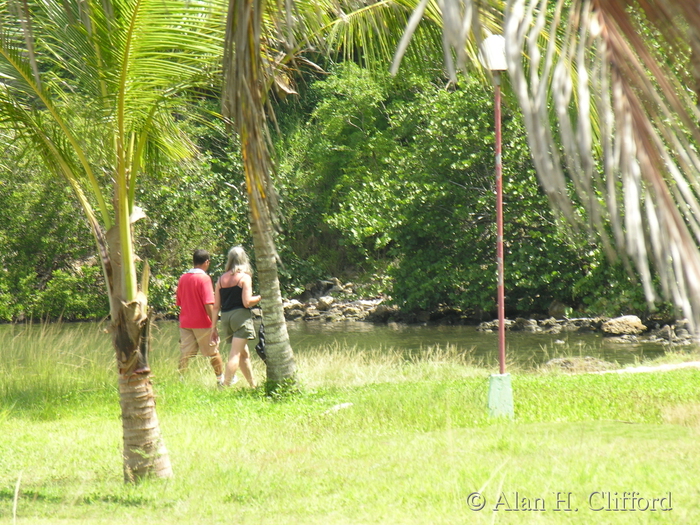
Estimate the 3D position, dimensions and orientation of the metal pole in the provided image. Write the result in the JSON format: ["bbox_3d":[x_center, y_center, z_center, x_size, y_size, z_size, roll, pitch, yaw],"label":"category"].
[{"bbox_3d":[1.555,-0.414,53.000,0.062,3.149,0.062,-1,2,0],"label":"metal pole"}]

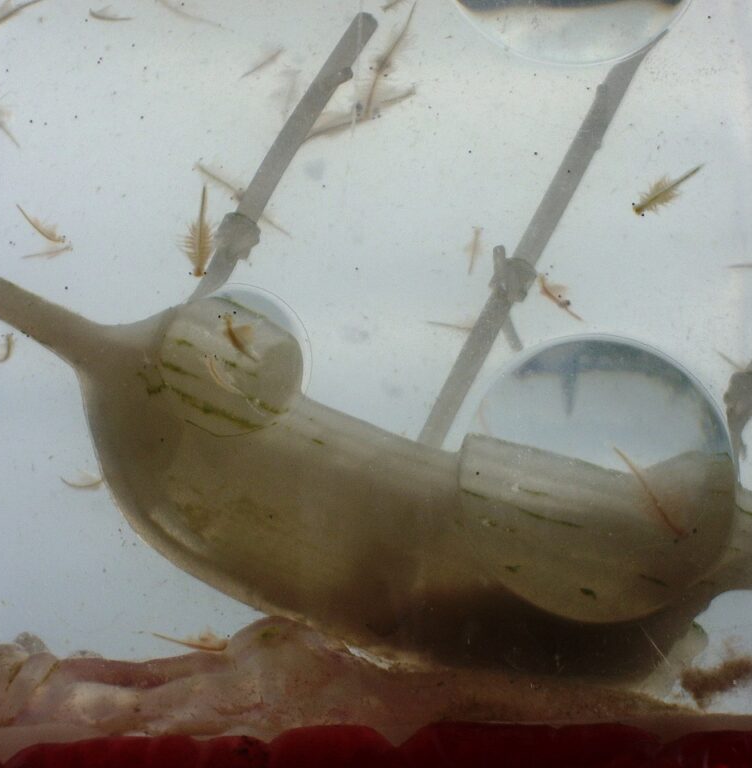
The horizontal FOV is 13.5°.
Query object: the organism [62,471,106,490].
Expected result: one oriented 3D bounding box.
[{"bbox_3d":[-0.033,0.011,0.355,0.005,0.002,0.002,-3,-5,-6],"label":"organism"}]

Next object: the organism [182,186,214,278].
[{"bbox_3d":[-0.019,-0.016,0.335,0.003,0.010,0.002,4,0,0],"label":"organism"}]

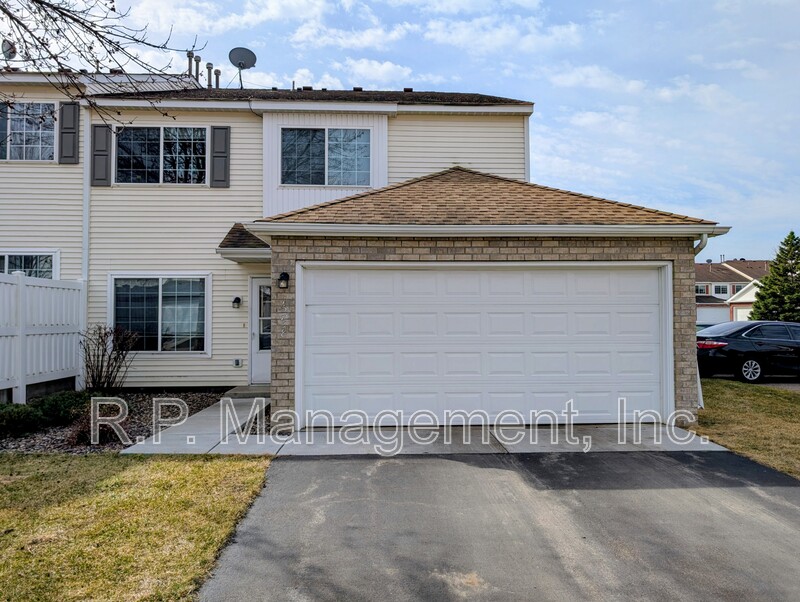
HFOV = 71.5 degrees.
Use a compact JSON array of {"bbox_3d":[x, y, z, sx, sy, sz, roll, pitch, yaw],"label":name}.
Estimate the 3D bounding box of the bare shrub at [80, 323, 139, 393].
[{"bbox_3d":[-5.226,1.030,10.036,1.000,1.264,0.850,0,-2,-2],"label":"bare shrub"}]

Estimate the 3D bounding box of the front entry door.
[{"bbox_3d":[-2.377,0.568,10.615,0.910,2.038,0.070,0,-2,-2],"label":"front entry door"}]

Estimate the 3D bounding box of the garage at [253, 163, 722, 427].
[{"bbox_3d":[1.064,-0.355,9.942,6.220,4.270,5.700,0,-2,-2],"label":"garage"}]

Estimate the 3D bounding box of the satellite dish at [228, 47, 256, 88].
[{"bbox_3d":[-4.600,-6.797,16.265,0.800,1.220,0.600,0,-2,8],"label":"satellite dish"}]

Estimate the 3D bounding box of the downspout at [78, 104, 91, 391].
[{"bbox_3d":[-5.922,-1.028,10.486,0.125,5.410,0.085,0,-2,-2],"label":"downspout"}]

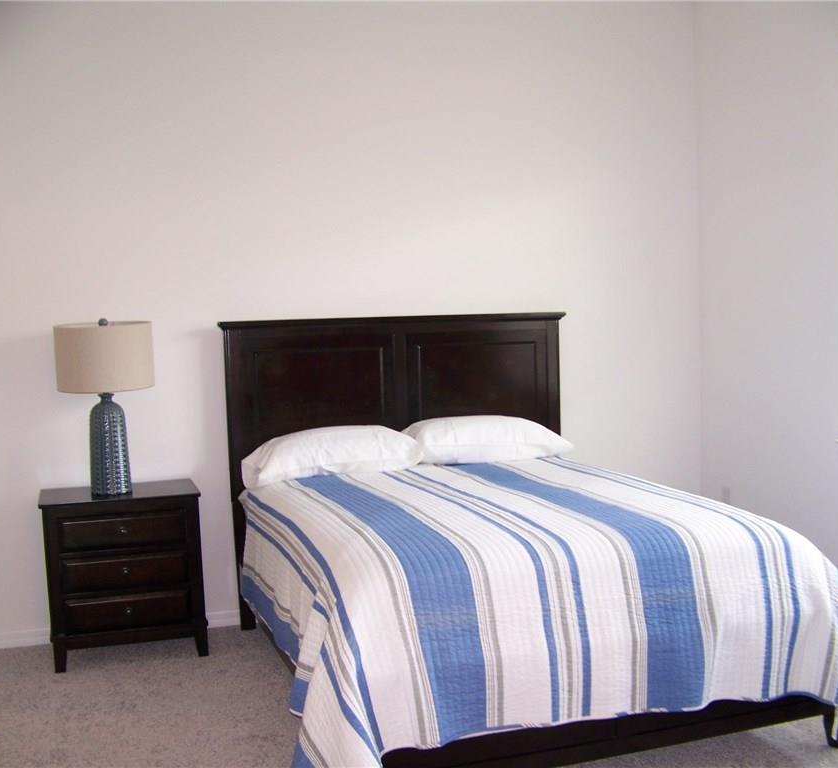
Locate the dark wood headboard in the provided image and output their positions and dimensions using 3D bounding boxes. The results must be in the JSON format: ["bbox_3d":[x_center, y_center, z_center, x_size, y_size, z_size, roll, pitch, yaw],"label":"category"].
[{"bbox_3d":[-0.073,0.380,4.847,1.659,1.372,0.080,-3,3,-17],"label":"dark wood headboard"}]

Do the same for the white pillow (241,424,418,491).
[{"bbox_3d":[-0.384,0.296,4.484,0.750,0.210,0.430,-2,3,-13],"label":"white pillow"}]

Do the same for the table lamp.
[{"bbox_3d":[-1.278,0.096,4.251,0.385,0.724,0.385,-3,3,-17],"label":"table lamp"}]

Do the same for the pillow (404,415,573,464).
[{"bbox_3d":[0.310,0.238,4.705,0.750,0.200,0.430,-3,3,-17],"label":"pillow"}]

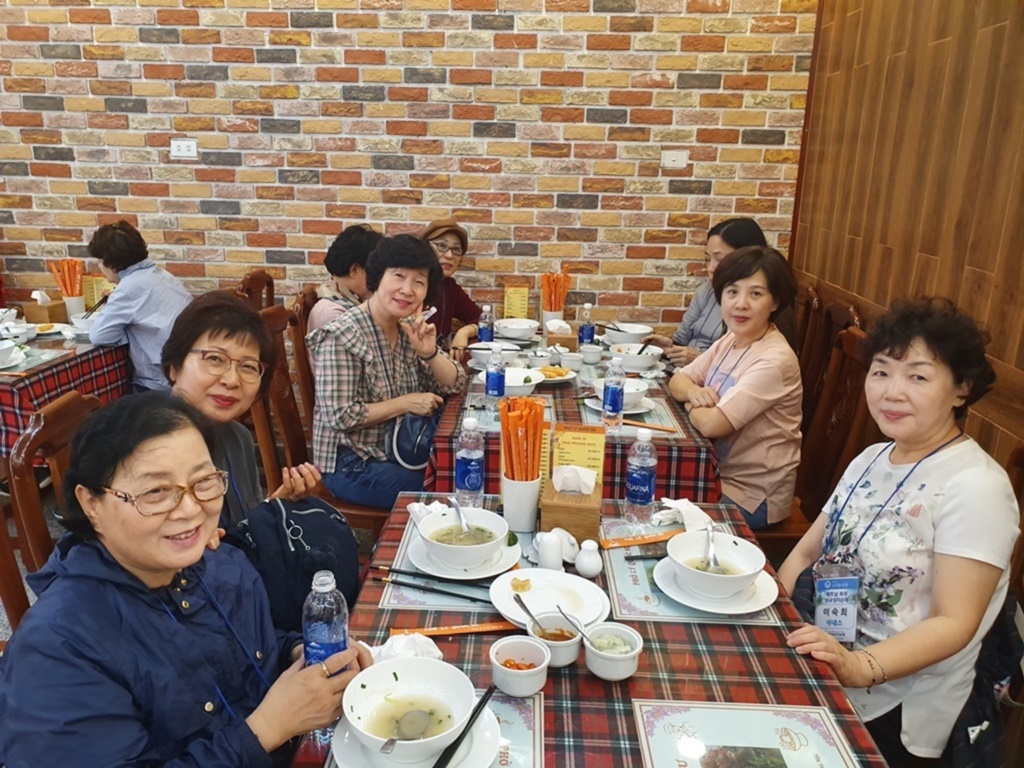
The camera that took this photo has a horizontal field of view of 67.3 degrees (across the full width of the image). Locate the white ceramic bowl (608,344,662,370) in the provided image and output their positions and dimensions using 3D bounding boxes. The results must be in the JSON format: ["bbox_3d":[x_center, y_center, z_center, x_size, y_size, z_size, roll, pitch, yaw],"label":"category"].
[{"bbox_3d":[0.480,-0.097,2.977,0.204,0.072,0.204,2,16,2],"label":"white ceramic bowl"}]

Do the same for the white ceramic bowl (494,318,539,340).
[{"bbox_3d":[0.023,-0.240,3.443,0.204,0.063,0.204,1,16,0],"label":"white ceramic bowl"}]

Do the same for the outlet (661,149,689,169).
[{"bbox_3d":[0.733,-1.016,3.471,0.122,0.080,0.015,2,15,1],"label":"outlet"}]

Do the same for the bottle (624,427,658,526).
[{"bbox_3d":[0.288,0.203,1.696,0.063,0.213,0.063,2,16,4],"label":"bottle"}]

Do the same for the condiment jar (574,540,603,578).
[{"bbox_3d":[0.151,0.339,1.498,0.053,0.068,0.053,1,16,0],"label":"condiment jar"}]

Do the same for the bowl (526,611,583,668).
[{"bbox_3d":[0.071,0.415,1.249,0.092,0.048,0.092,1,16,0],"label":"bowl"}]

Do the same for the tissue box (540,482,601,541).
[{"bbox_3d":[0.129,0.273,1.650,0.122,0.080,0.134,3,15,6],"label":"tissue box"}]

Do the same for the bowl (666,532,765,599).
[{"bbox_3d":[0.377,0.344,1.433,0.178,0.067,0.178,2,16,4],"label":"bowl"}]

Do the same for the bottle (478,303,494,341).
[{"bbox_3d":[-0.106,-0.219,3.127,0.063,0.213,0.063,2,16,4],"label":"bottle"}]

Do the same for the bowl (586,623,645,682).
[{"bbox_3d":[0.160,0.427,1.222,0.093,0.049,0.093,2,16,2],"label":"bowl"}]

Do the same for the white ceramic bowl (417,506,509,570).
[{"bbox_3d":[-0.095,0.314,1.520,0.176,0.069,0.176,1,16,0],"label":"white ceramic bowl"}]

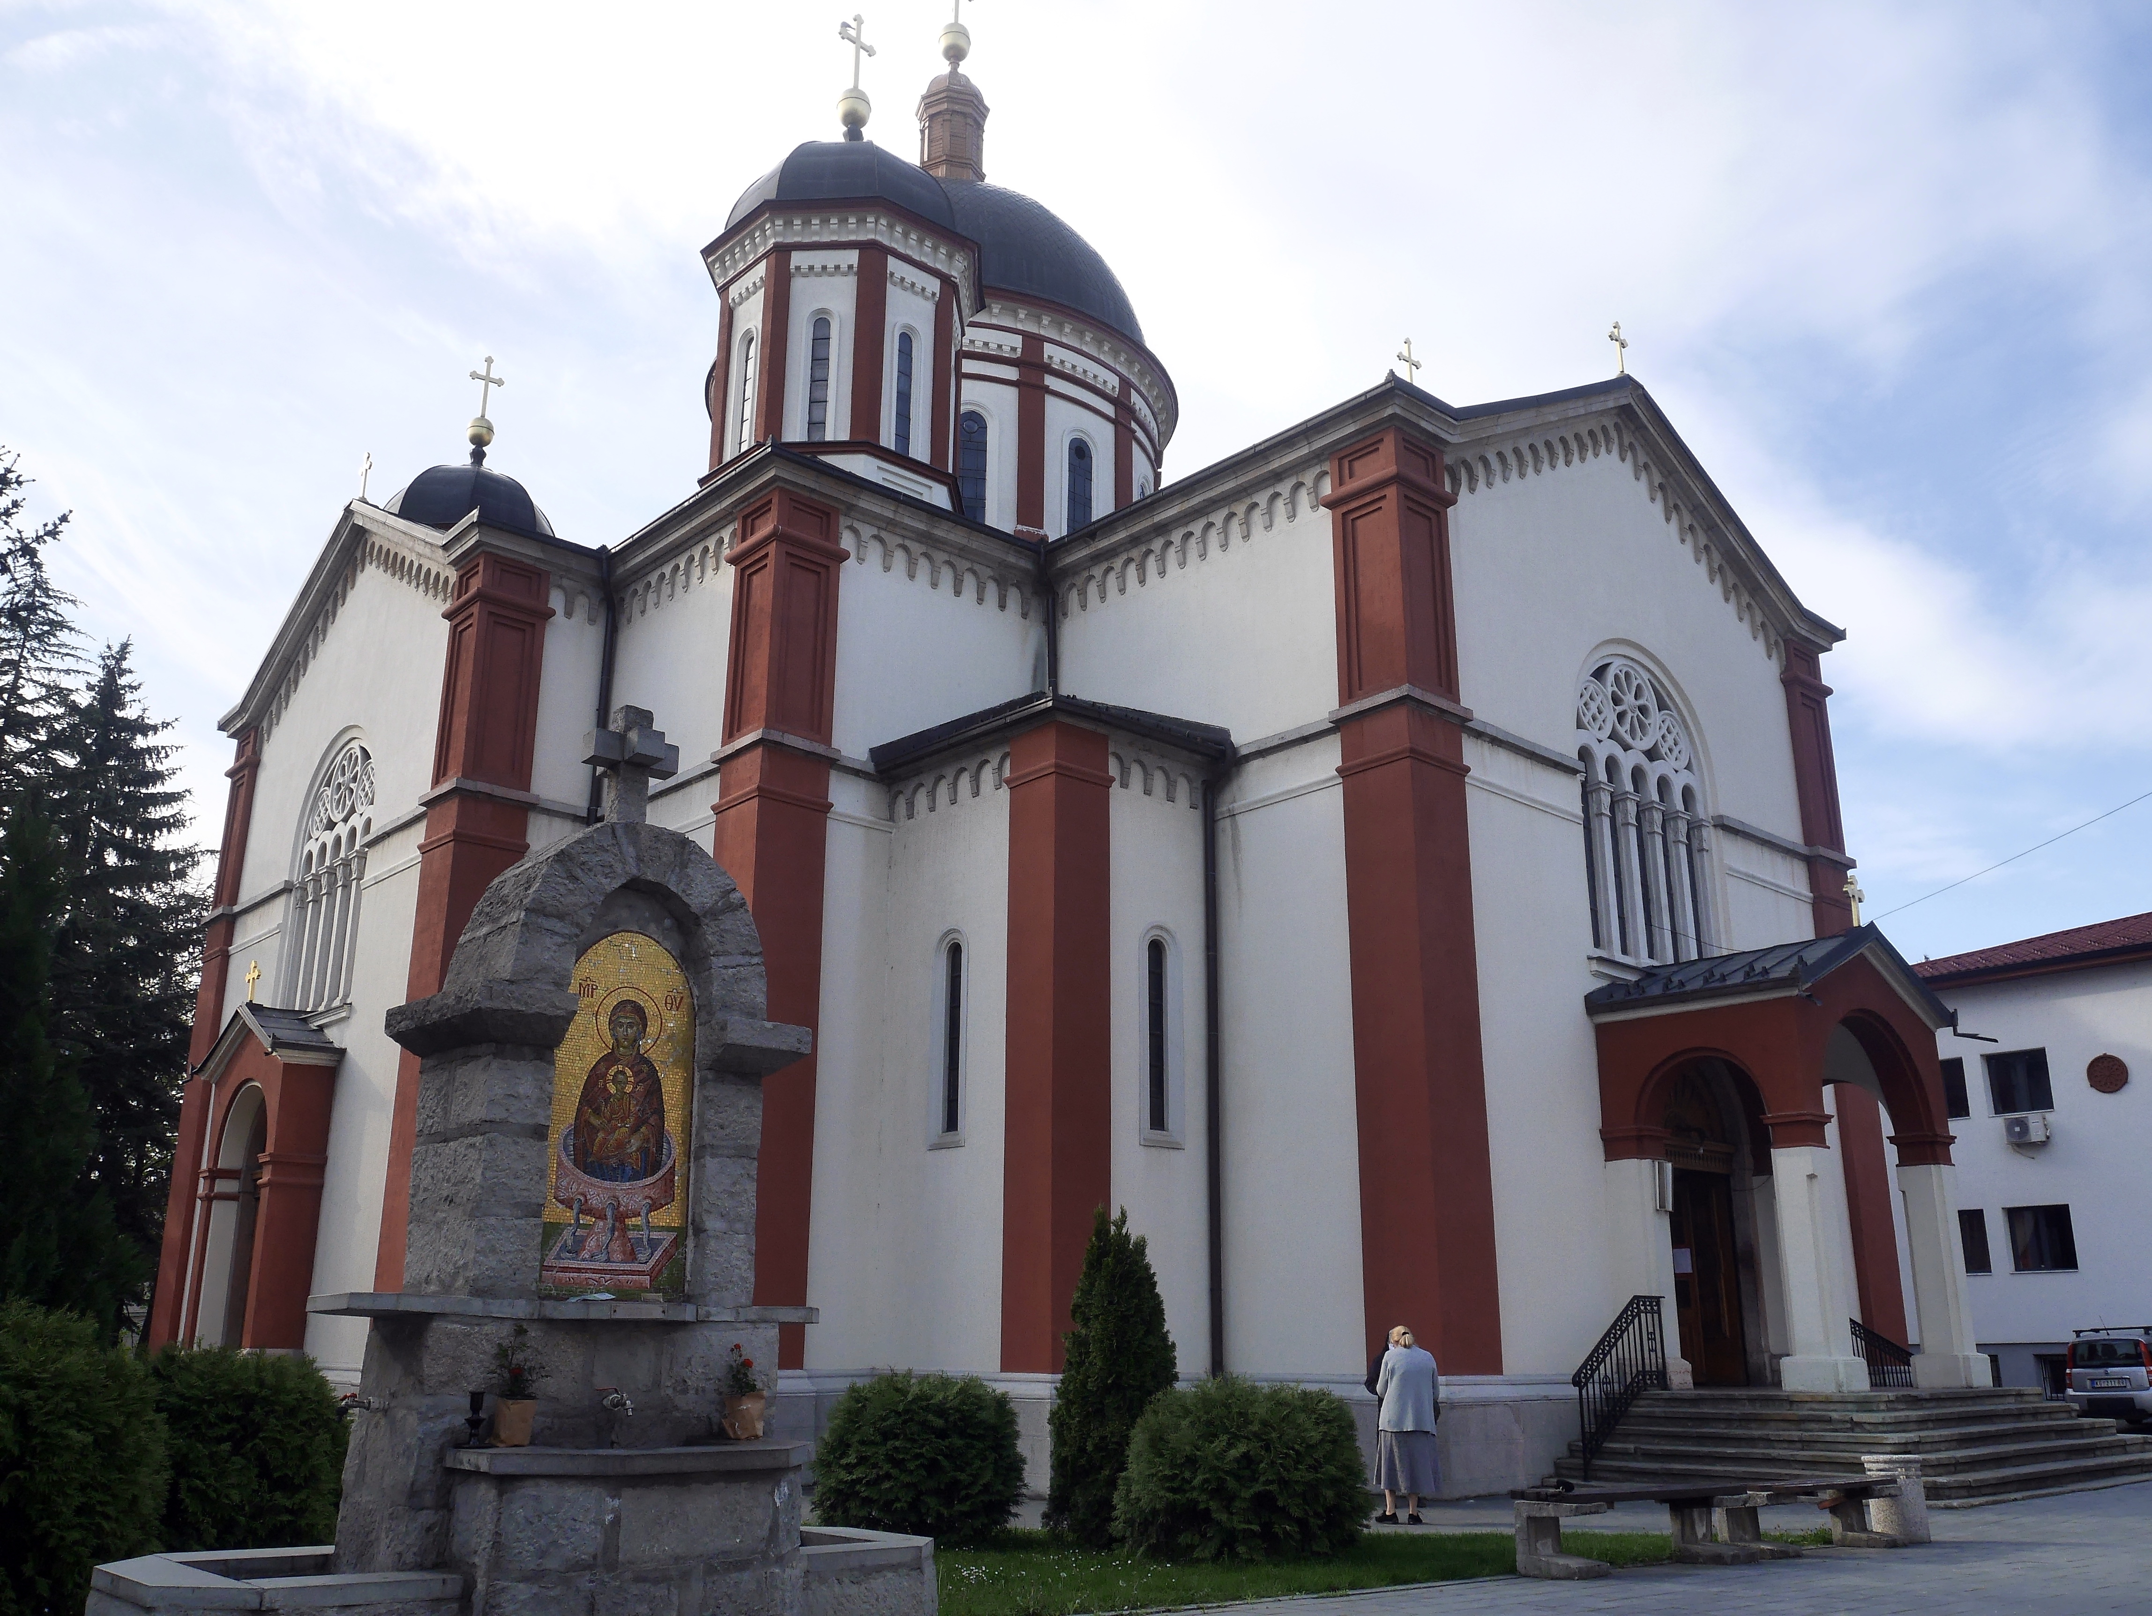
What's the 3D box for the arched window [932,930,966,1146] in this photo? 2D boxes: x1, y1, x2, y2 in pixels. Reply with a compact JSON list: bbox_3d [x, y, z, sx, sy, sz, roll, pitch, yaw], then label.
[{"bbox_3d":[-1.288,2.339,17.810,0.220,2.200,0.600,15,-23,-39],"label":"arched window"}]

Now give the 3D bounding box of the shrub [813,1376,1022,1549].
[{"bbox_3d":[-1.257,5.173,13.945,1.700,1.236,1.700,2,-17,-5],"label":"shrub"}]

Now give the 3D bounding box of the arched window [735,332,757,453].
[{"bbox_3d":[-4.517,-5.584,23.919,0.200,1.960,0.270,15,-22,-40],"label":"arched window"}]

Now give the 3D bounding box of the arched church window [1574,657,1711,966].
[{"bbox_3d":[7.373,0.098,22.757,3.300,4.200,0.400,15,-22,-40],"label":"arched church window"}]

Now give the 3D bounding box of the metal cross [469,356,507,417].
[{"bbox_3d":[-12.777,-9.123,37.755,0.770,1.460,0.090,15,-23,-39],"label":"metal cross"}]

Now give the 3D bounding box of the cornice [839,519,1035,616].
[{"bbox_3d":[-1.755,-3.174,23.270,3.306,0.640,0.250,15,-23,-39],"label":"cornice"}]

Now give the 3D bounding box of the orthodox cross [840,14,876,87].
[{"bbox_3d":[-3.363,-11.645,26.813,0.670,1.354,0.090,15,-22,-40],"label":"orthodox cross"}]

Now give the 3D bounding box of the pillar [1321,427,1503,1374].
[{"bbox_3d":[3.618,0.764,18.911,1.093,10.241,1.093,15,-22,-40],"label":"pillar"}]

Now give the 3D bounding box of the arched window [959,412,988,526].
[{"bbox_3d":[-1.795,-6.127,31.681,0.650,2.350,0.220,4,-17,-12],"label":"arched window"}]

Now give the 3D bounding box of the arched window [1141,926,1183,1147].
[{"bbox_3d":[0.926,2.552,19.491,0.649,2.418,0.220,15,-22,-40],"label":"arched window"}]

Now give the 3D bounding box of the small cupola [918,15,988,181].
[{"bbox_3d":[-2.649,-15.461,38.434,1.586,4.582,1.586,15,-22,-40],"label":"small cupola"}]

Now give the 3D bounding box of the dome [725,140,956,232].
[{"bbox_3d":[-3.422,-8.914,26.394,3.450,2.050,3.450,15,-22,-40],"label":"dome"}]

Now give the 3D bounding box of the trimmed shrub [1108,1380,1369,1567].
[{"bbox_3d":[1.211,4.882,13.012,1.850,1.190,1.700,0,-17,0],"label":"trimmed shrub"}]

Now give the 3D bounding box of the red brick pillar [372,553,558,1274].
[{"bbox_3d":[-7.758,1.716,22.133,1.093,10.241,1.093,15,-22,-40],"label":"red brick pillar"}]

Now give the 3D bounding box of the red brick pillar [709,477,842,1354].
[{"bbox_3d":[-3.686,1.198,20.778,1.000,10.428,1.000,15,-23,-39],"label":"red brick pillar"}]

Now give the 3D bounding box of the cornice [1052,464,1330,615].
[{"bbox_3d":[1.316,-3.413,22.530,0.250,0.650,5.050,15,-22,-40],"label":"cornice"}]

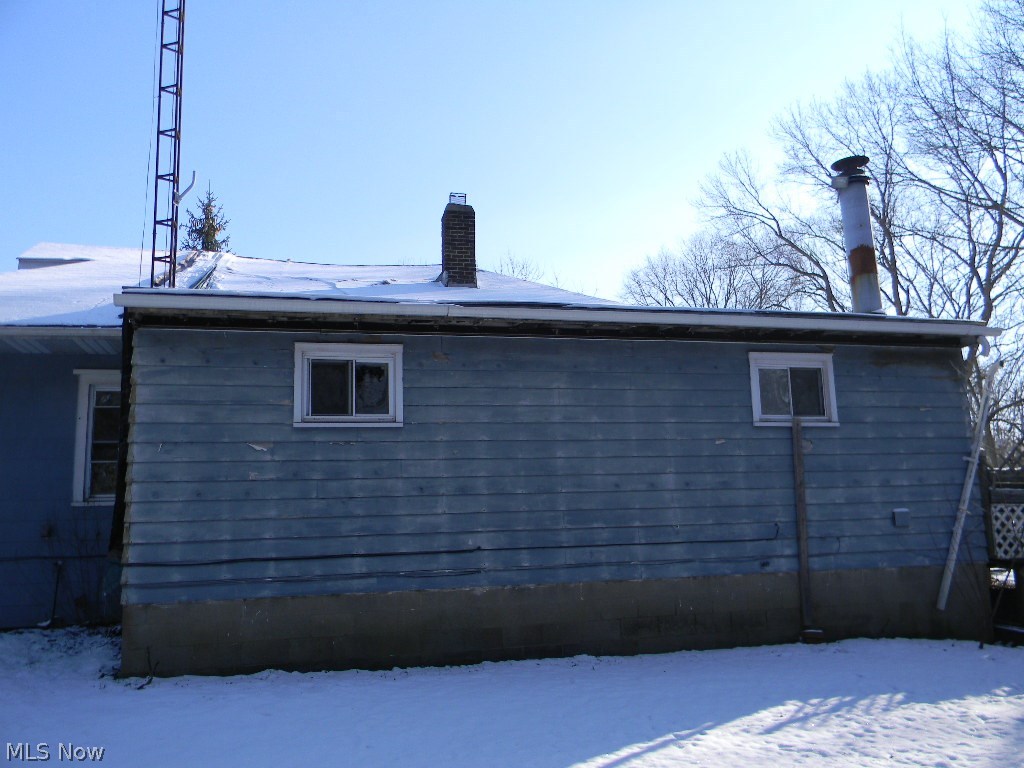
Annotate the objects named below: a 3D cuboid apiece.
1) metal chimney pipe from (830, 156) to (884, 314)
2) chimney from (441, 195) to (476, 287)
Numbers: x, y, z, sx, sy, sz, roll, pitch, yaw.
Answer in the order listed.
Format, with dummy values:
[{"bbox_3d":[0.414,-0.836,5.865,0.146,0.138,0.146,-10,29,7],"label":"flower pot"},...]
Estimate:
[{"bbox_3d":[4.331,-1.841,10.326,0.436,1.996,0.436,-2,-8,-14],"label":"metal chimney pipe"},{"bbox_3d":[-0.908,-2.361,13.700,0.520,1.647,0.390,1,-8,-14],"label":"chimney"}]

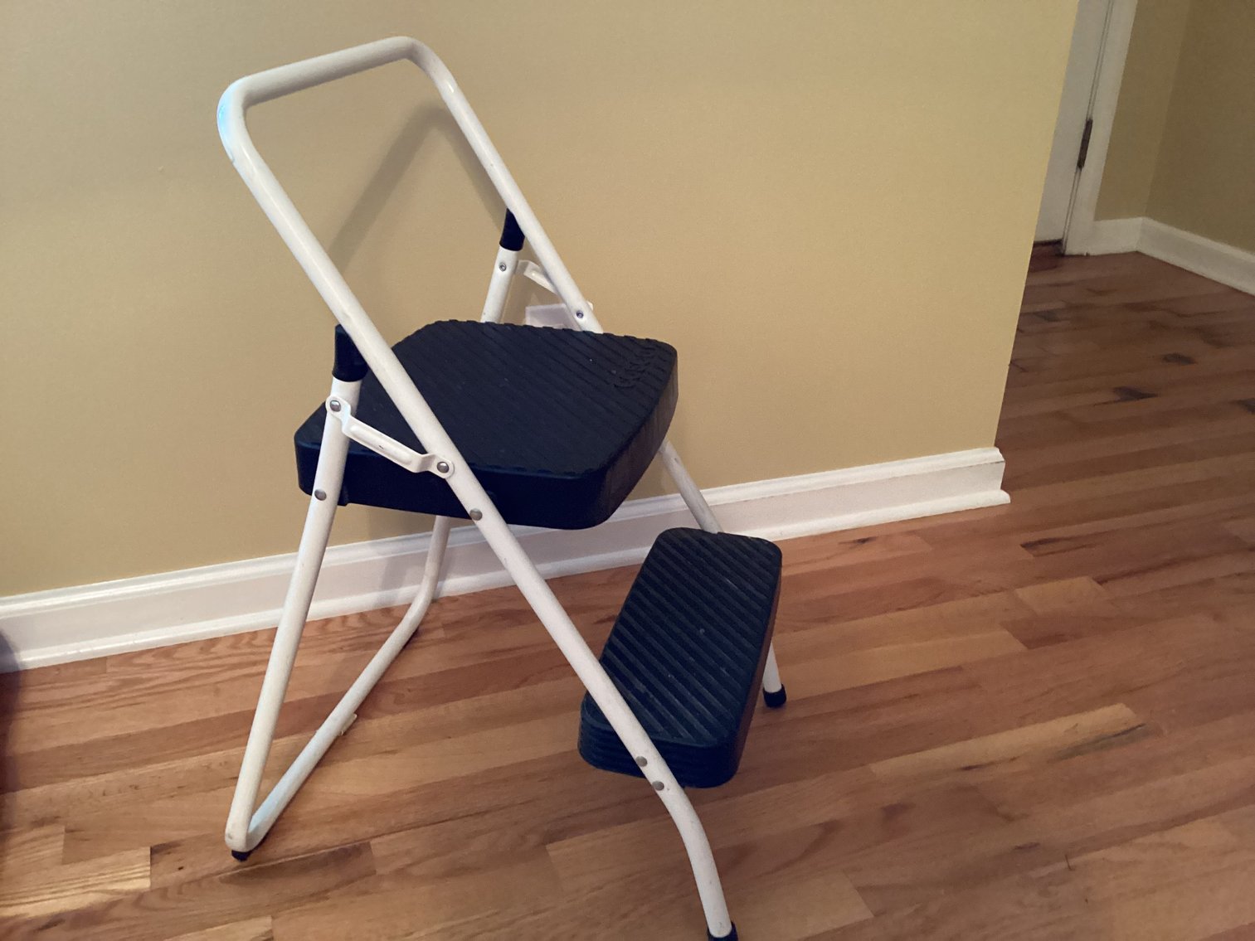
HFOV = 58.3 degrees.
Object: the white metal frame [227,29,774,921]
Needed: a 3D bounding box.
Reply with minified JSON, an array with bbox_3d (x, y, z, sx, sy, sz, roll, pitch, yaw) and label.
[{"bbox_3d":[-0.084,0.001,0.992,0.464,0.685,0.428,7,28,12],"label":"white metal frame"}]

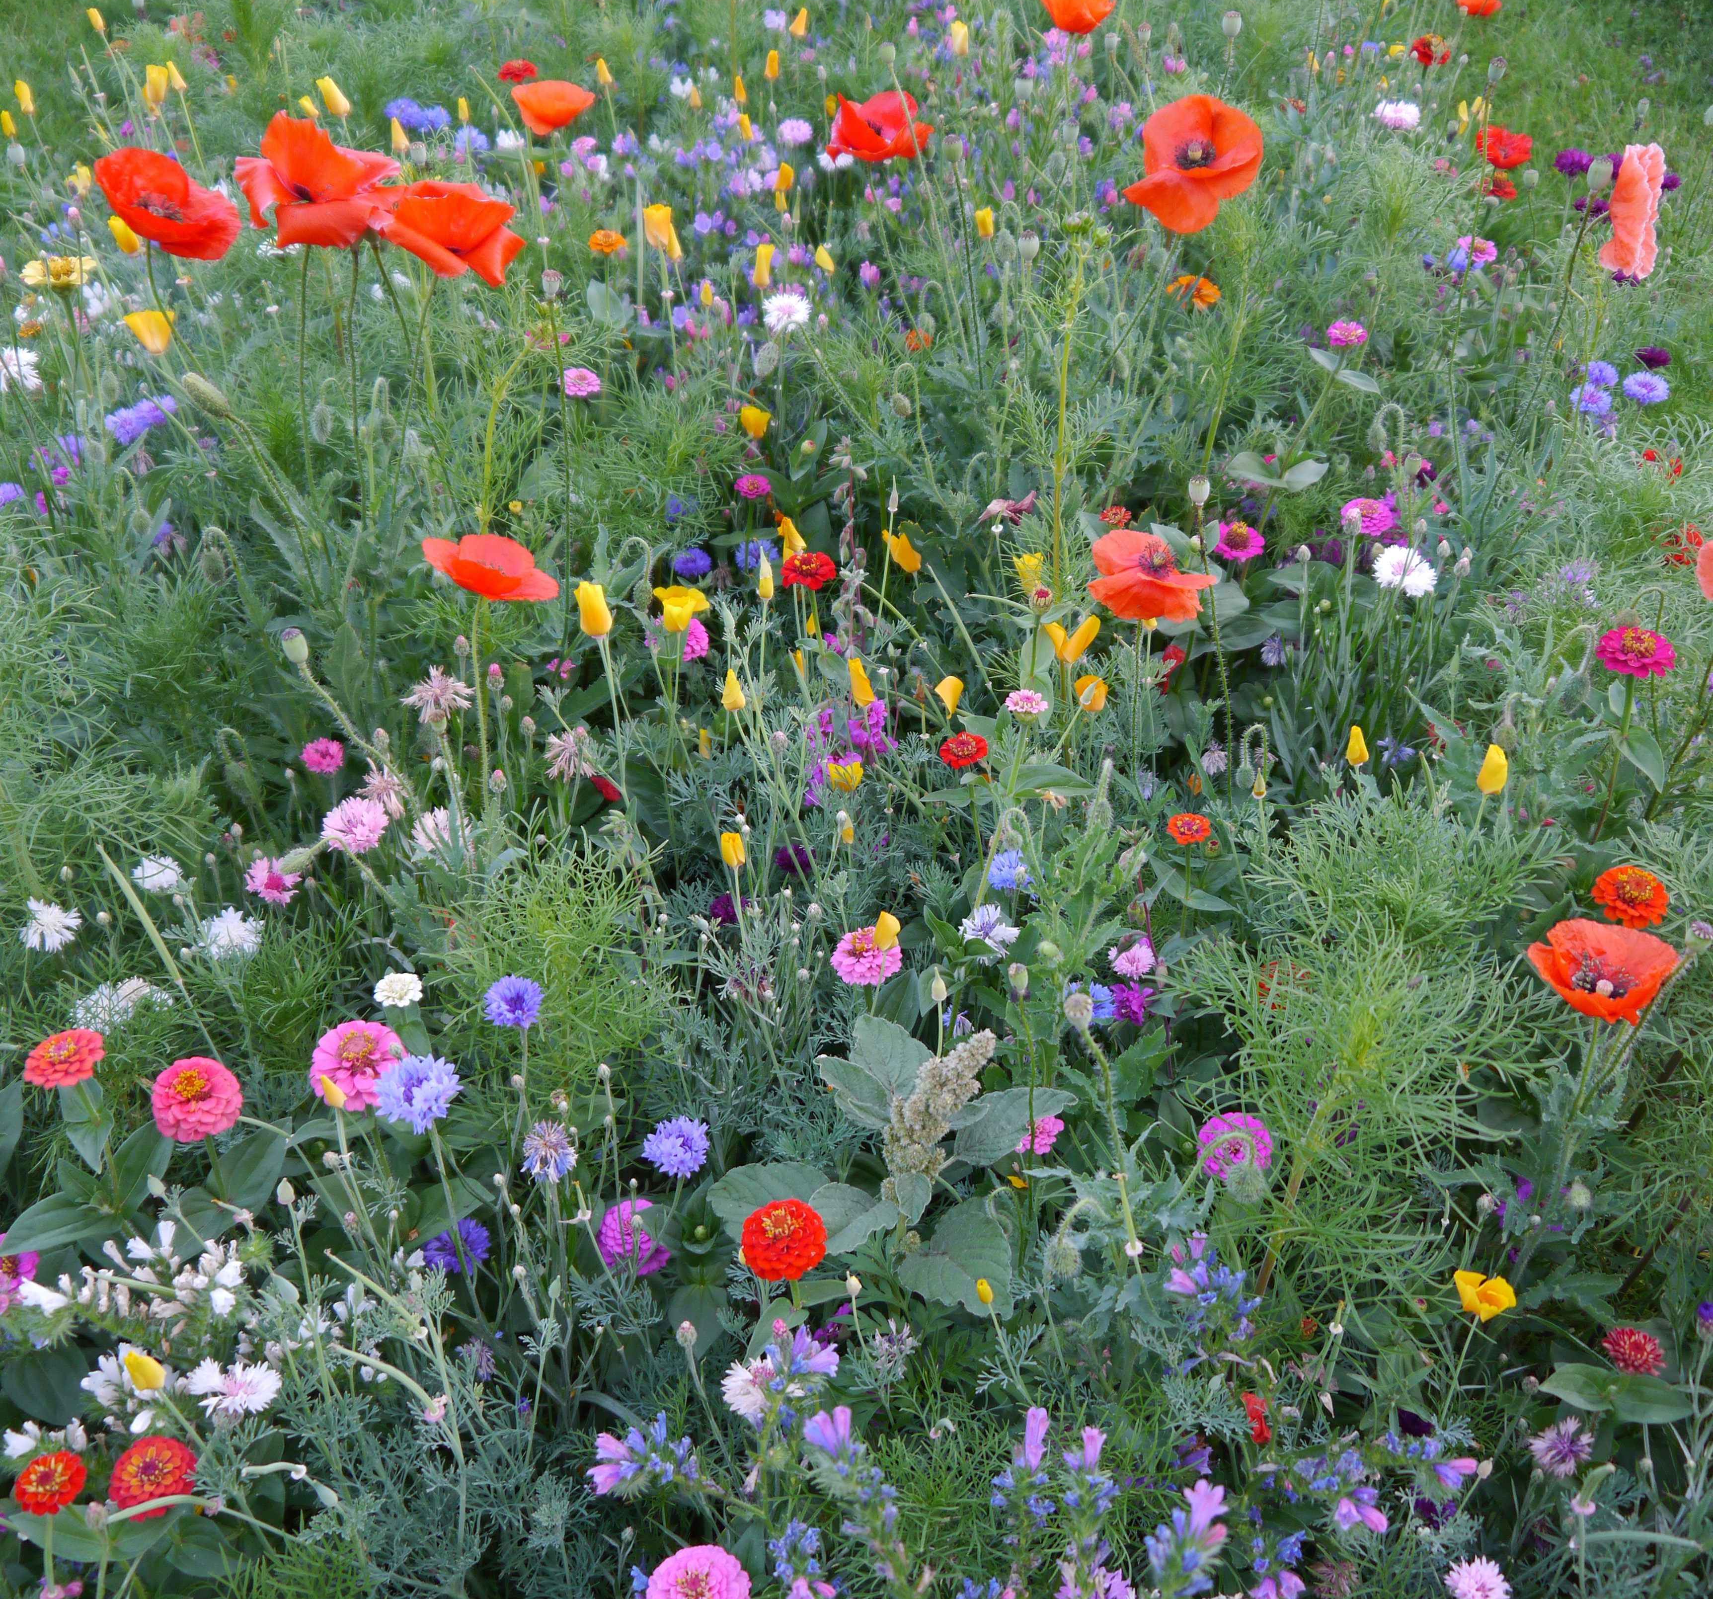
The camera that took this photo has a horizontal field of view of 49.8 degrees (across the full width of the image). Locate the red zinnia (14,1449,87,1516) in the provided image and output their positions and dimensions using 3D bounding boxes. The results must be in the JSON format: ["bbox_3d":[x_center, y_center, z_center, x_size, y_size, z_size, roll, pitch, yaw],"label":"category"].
[{"bbox_3d":[-0.488,0.414,1.120,0.043,0.022,0.042,0,49,0],"label":"red zinnia"}]

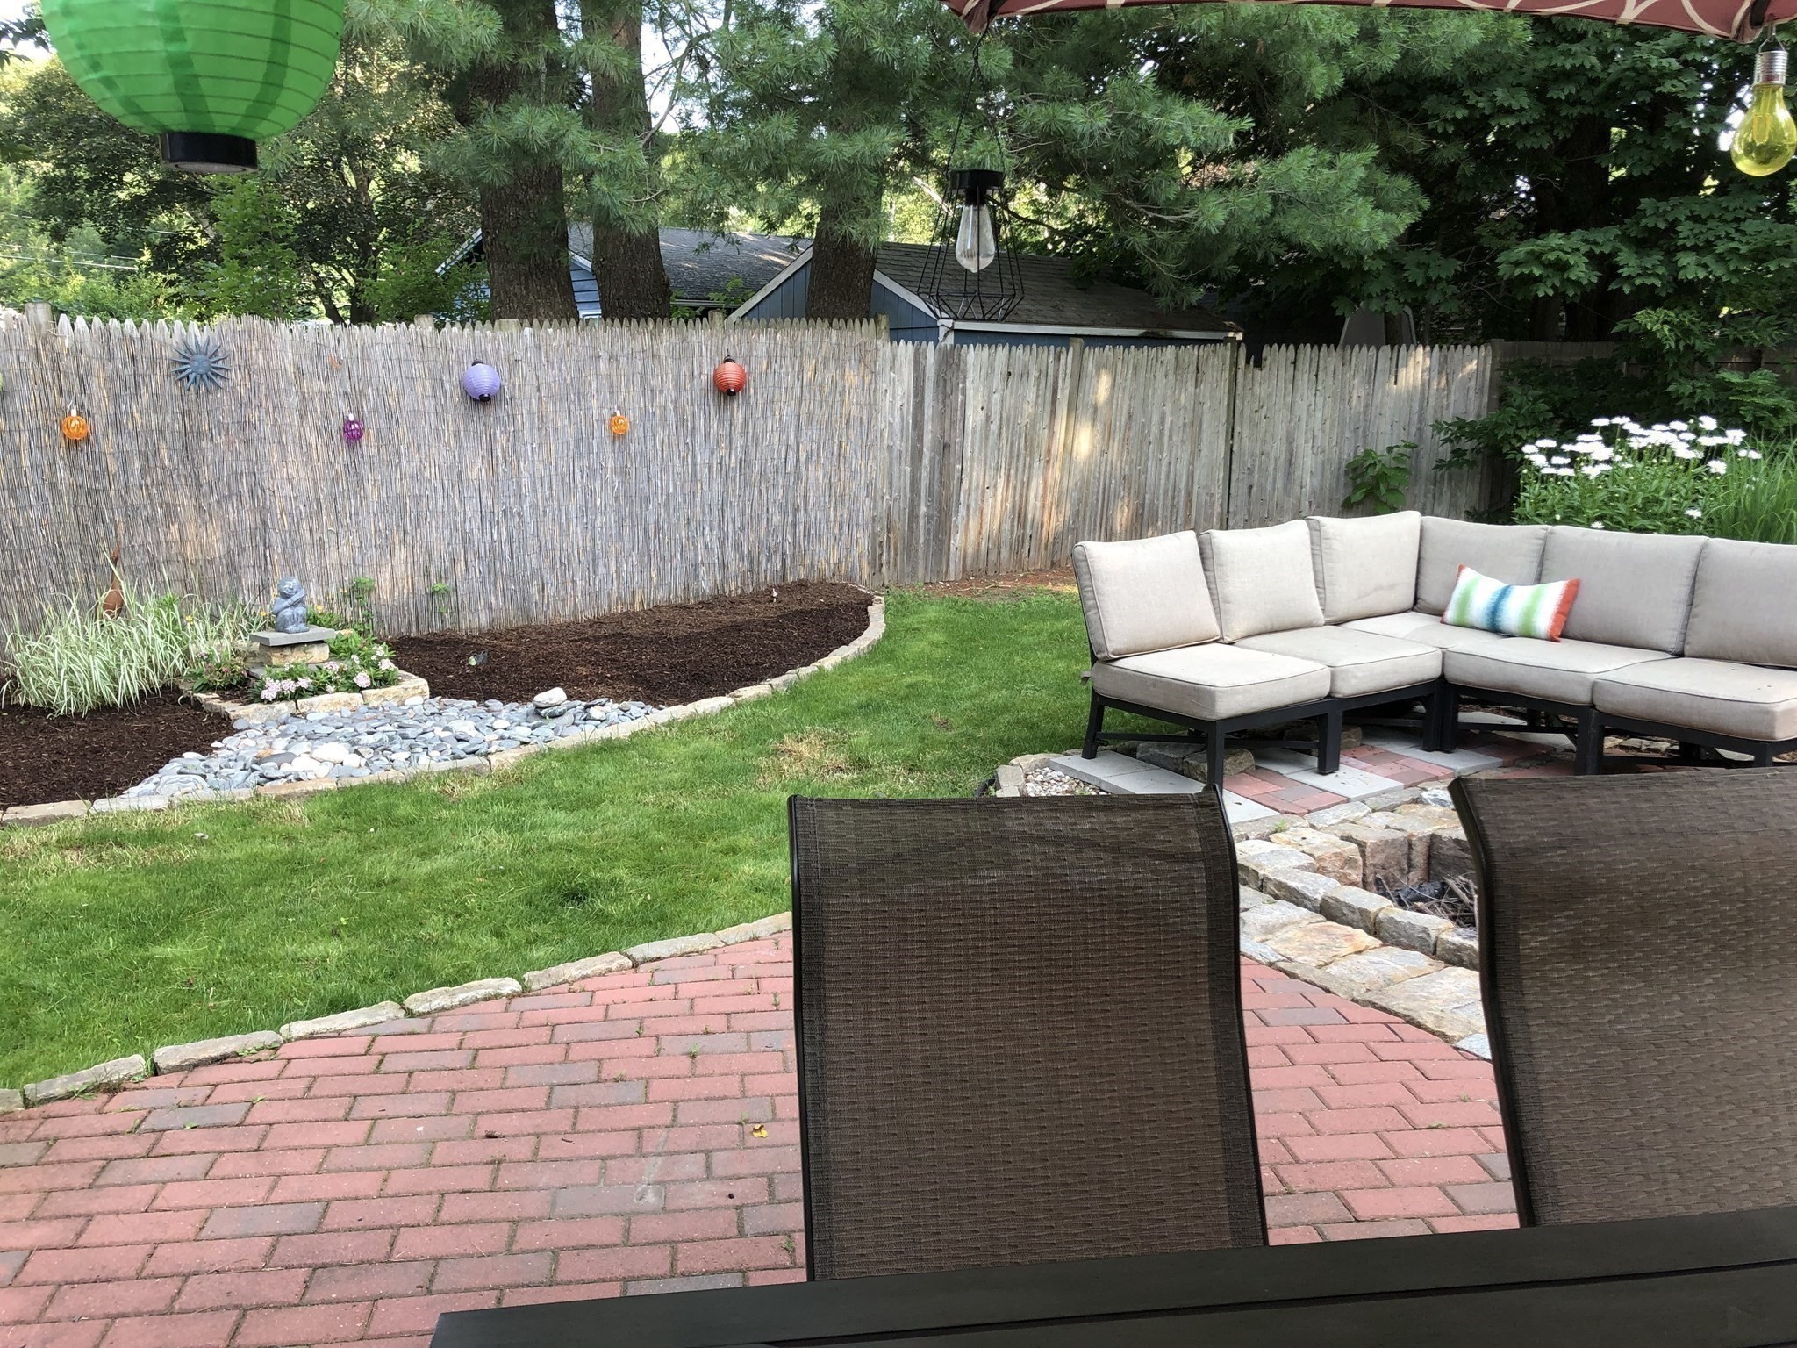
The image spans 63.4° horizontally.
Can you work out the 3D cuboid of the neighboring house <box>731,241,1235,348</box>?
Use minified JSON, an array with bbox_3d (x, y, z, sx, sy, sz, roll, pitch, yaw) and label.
[{"bbox_3d":[1.075,-3.590,17.671,3.860,2.988,5.304,11,16,43],"label":"neighboring house"}]

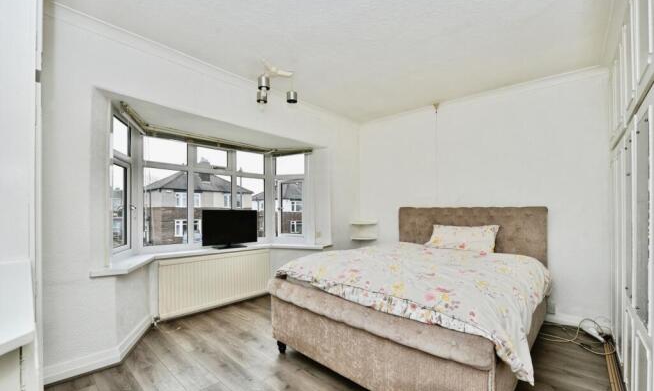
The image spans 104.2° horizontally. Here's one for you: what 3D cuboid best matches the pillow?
[{"bbox_3d":[1.455,0.473,2.750,0.660,0.370,0.150,-2,-35,42],"label":"pillow"}]

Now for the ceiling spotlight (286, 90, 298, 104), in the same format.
[{"bbox_3d":[-0.332,-0.938,2.430,0.098,0.100,0.098,0,-2,0],"label":"ceiling spotlight"}]

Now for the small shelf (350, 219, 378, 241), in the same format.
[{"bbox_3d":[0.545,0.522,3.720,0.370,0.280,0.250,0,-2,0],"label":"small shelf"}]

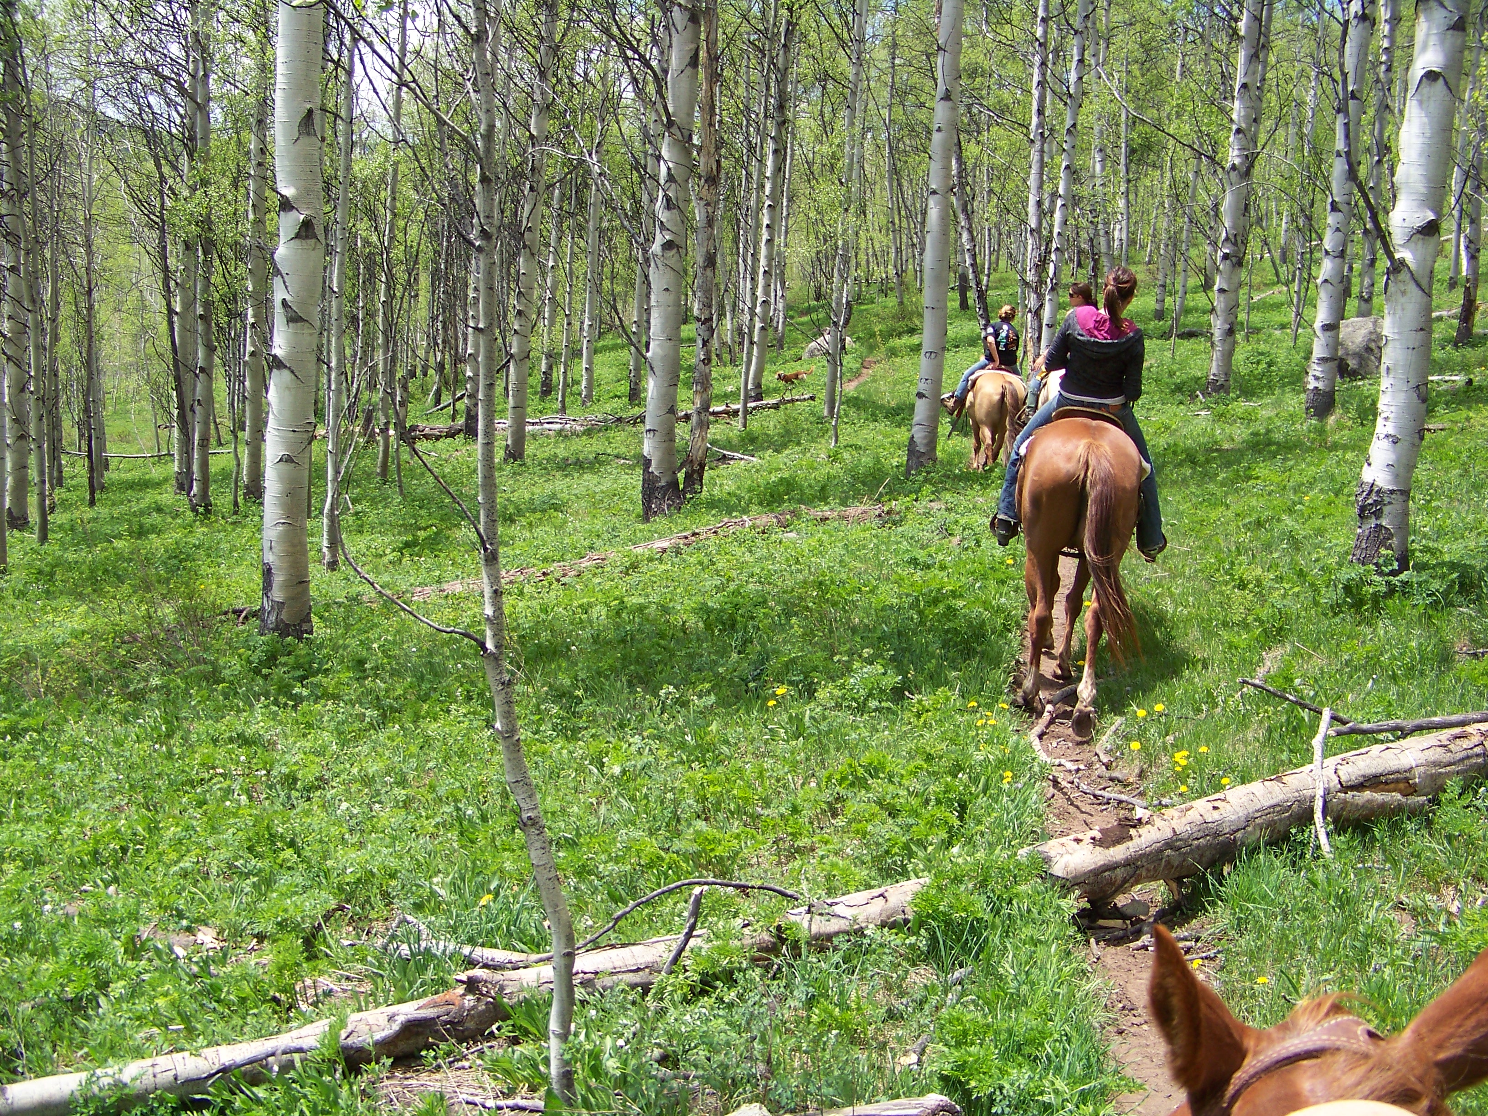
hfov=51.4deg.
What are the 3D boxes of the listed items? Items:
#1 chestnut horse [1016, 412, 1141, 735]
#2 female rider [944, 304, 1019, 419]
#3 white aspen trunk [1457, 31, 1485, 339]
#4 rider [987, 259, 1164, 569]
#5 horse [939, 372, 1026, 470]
[{"bbox_3d":[1.785,-0.110,8.350,0.600,1.580,2.350,3,7,10],"label":"chestnut horse"},{"bbox_3d":[2.930,-2.394,18.800,0.900,1.380,0.720,1,7,-9],"label":"female rider"},{"bbox_3d":[12.687,-6.379,27.000,0.330,5.600,0.330,4,8,24],"label":"white aspen trunk"},{"bbox_3d":[1.817,-0.786,8.400,0.880,1.550,0.700,3,7,10],"label":"rider"},{"bbox_3d":[2.959,-1.758,18.800,0.620,1.550,2.300,2,7,-5],"label":"horse"}]

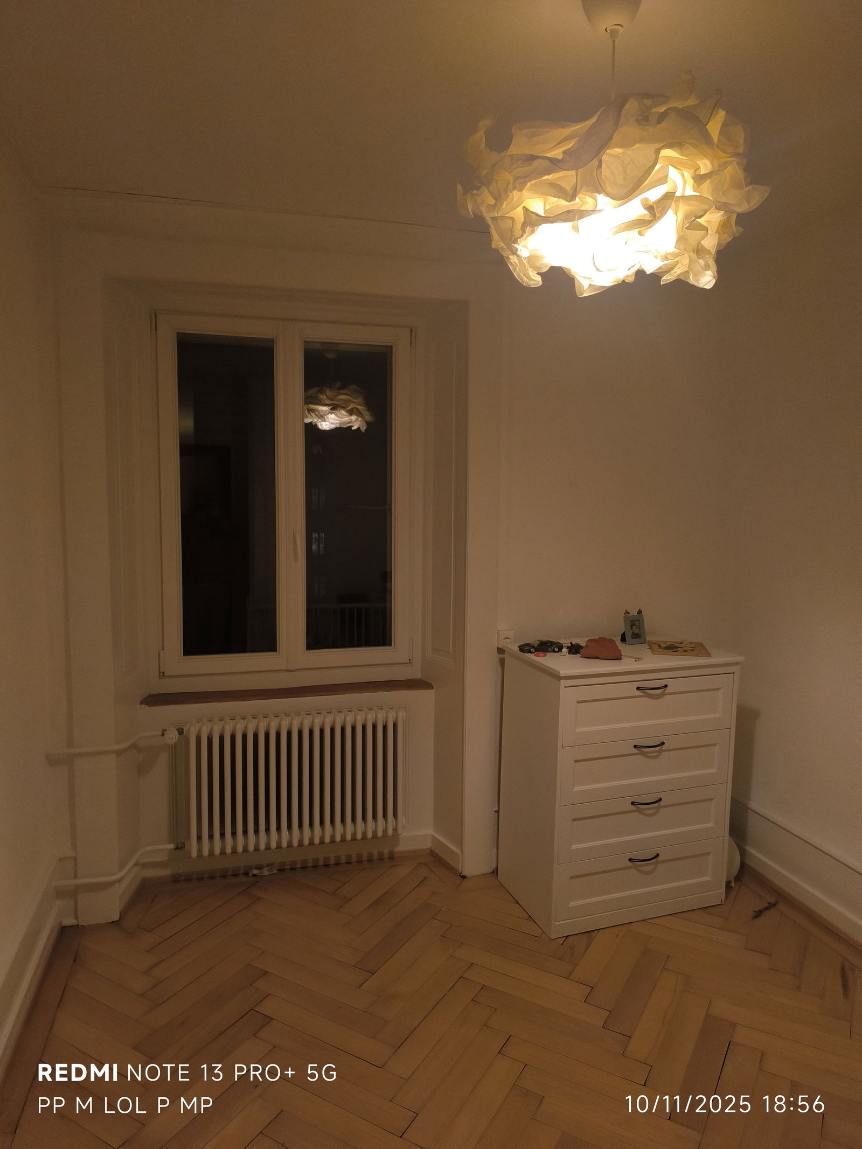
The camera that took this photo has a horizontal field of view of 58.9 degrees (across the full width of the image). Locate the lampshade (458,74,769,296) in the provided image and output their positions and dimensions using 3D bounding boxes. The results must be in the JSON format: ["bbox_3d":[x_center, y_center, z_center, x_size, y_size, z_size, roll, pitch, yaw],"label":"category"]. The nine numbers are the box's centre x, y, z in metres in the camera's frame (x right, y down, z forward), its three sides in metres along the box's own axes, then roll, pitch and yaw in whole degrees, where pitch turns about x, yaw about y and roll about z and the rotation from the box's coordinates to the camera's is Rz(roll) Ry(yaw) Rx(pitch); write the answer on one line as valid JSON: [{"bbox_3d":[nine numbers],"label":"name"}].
[{"bbox_3d":[0.334,-0.703,1.394,0.545,0.374,0.545,-1,7,-15],"label":"lampshade"}]

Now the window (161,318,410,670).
[{"bbox_3d":[-0.603,-0.316,3.252,1.050,1.464,0.071,-1,7,-15],"label":"window"}]

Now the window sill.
[{"bbox_3d":[-0.596,0.498,3.300,1.222,0.028,0.101,-1,7,-15],"label":"window sill"}]

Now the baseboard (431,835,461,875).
[{"bbox_3d":[0.075,1.227,3.378,0.022,0.091,0.237,-3,8,-33],"label":"baseboard"}]

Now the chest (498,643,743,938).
[{"bbox_3d":[0.742,0.809,3.098,0.806,1.010,0.485,-2,7,-20],"label":"chest"}]

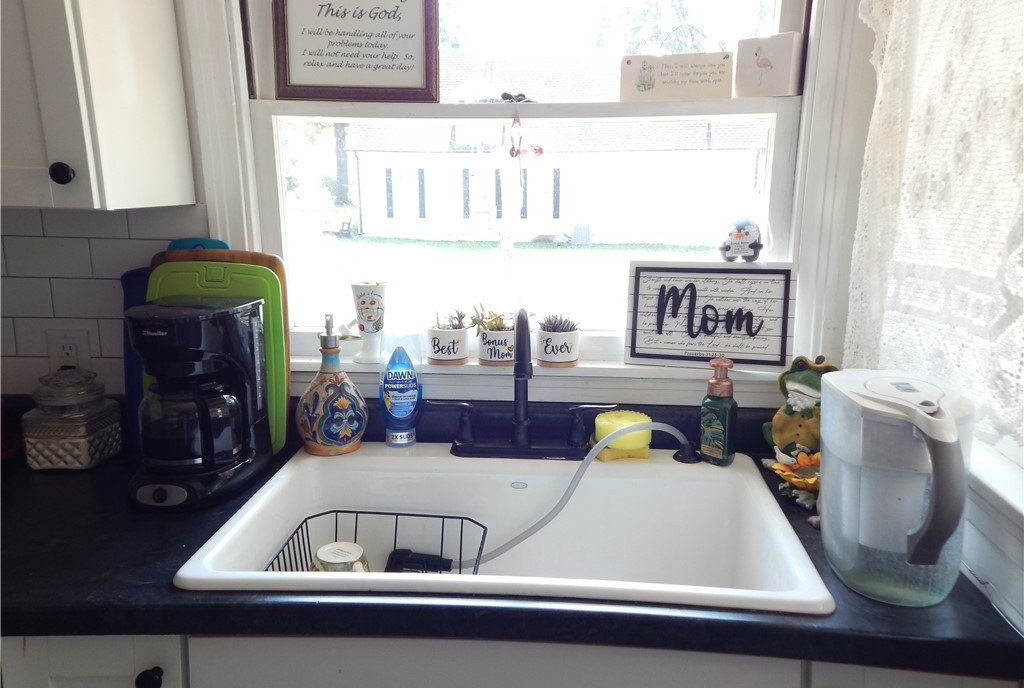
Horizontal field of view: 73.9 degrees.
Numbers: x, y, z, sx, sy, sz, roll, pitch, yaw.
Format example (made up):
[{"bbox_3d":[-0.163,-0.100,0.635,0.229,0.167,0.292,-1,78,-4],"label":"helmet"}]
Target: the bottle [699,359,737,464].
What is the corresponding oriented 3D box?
[{"bbox_3d":[0.375,0.118,1.228,0.055,0.190,0.050,8,16,35],"label":"bottle"}]

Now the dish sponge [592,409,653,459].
[{"bbox_3d":[0.209,0.170,1.282,0.112,0.068,0.090,0,13,6],"label":"dish sponge"}]

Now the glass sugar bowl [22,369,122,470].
[{"bbox_3d":[-0.860,0.138,1.318,0.122,0.175,0.122,2,14,11],"label":"glass sugar bowl"}]

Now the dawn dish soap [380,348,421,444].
[{"bbox_3d":[-0.221,0.102,1.325,0.079,0.195,0.055,-4,14,-13],"label":"dawn dish soap"}]

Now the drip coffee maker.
[{"bbox_3d":[-0.573,0.095,1.195,0.170,0.305,0.230,2,14,13],"label":"drip coffee maker"}]

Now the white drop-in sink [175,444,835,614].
[{"bbox_3d":[-0.007,0.345,1.098,0.838,0.200,0.500,0,13,6],"label":"white drop-in sink"}]

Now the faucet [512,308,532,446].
[{"bbox_3d":[0.017,0.079,1.232,0.045,0.275,0.180,-1,13,0],"label":"faucet"}]

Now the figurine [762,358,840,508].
[{"bbox_3d":[0.496,0.138,1.114,0.145,0.225,0.135,7,15,29],"label":"figurine"}]

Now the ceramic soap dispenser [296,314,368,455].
[{"bbox_3d":[-0.358,0.073,1.314,0.132,0.260,0.122,-7,15,-23],"label":"ceramic soap dispenser"}]

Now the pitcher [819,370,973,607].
[{"bbox_3d":[0.500,0.176,0.879,0.143,0.260,0.235,-2,13,-3],"label":"pitcher"}]

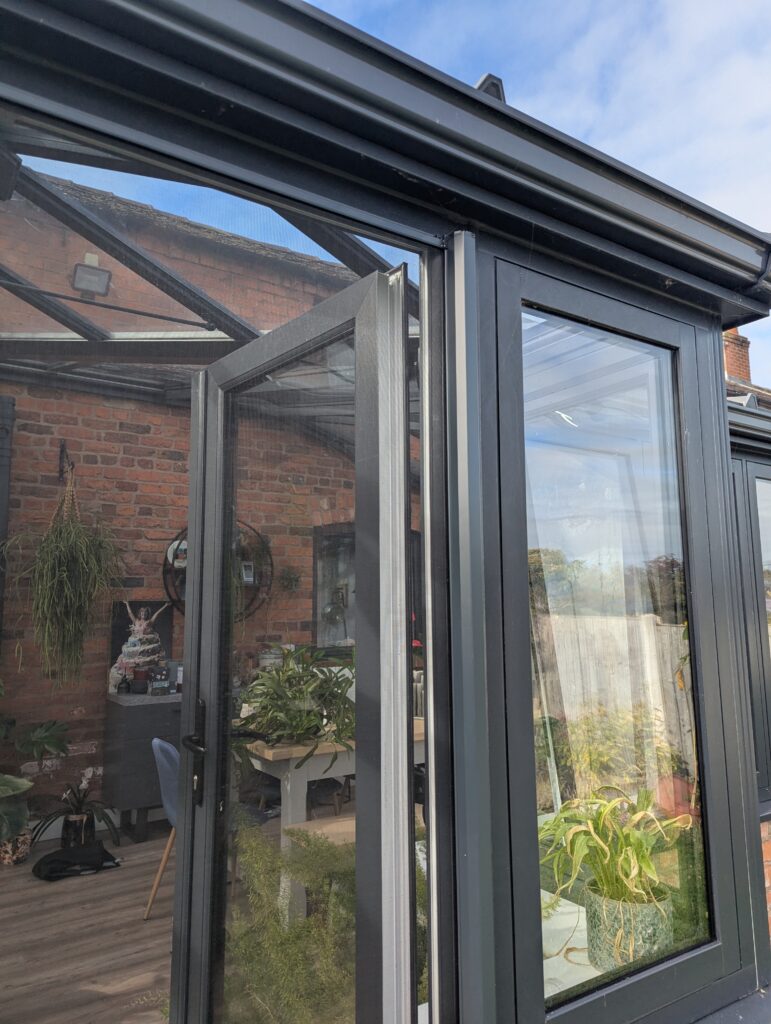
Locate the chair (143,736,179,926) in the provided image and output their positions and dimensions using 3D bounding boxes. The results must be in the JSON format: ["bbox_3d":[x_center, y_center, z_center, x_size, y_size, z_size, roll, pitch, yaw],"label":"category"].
[{"bbox_3d":[-0.824,1.433,3.246,0.530,0.840,0.460,5,-10,-32],"label":"chair"}]

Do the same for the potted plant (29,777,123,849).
[{"bbox_3d":[-1.860,1.813,4.265,0.500,0.390,0.460,4,-9,-27],"label":"potted plant"}]

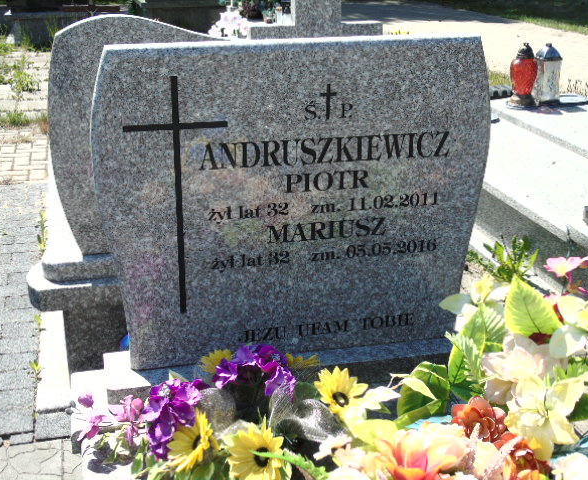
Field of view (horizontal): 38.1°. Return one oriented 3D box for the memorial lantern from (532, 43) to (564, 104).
[{"bbox_3d":[1.401,-0.923,4.681,0.118,0.316,0.118,-4,21,-8],"label":"memorial lantern"}]

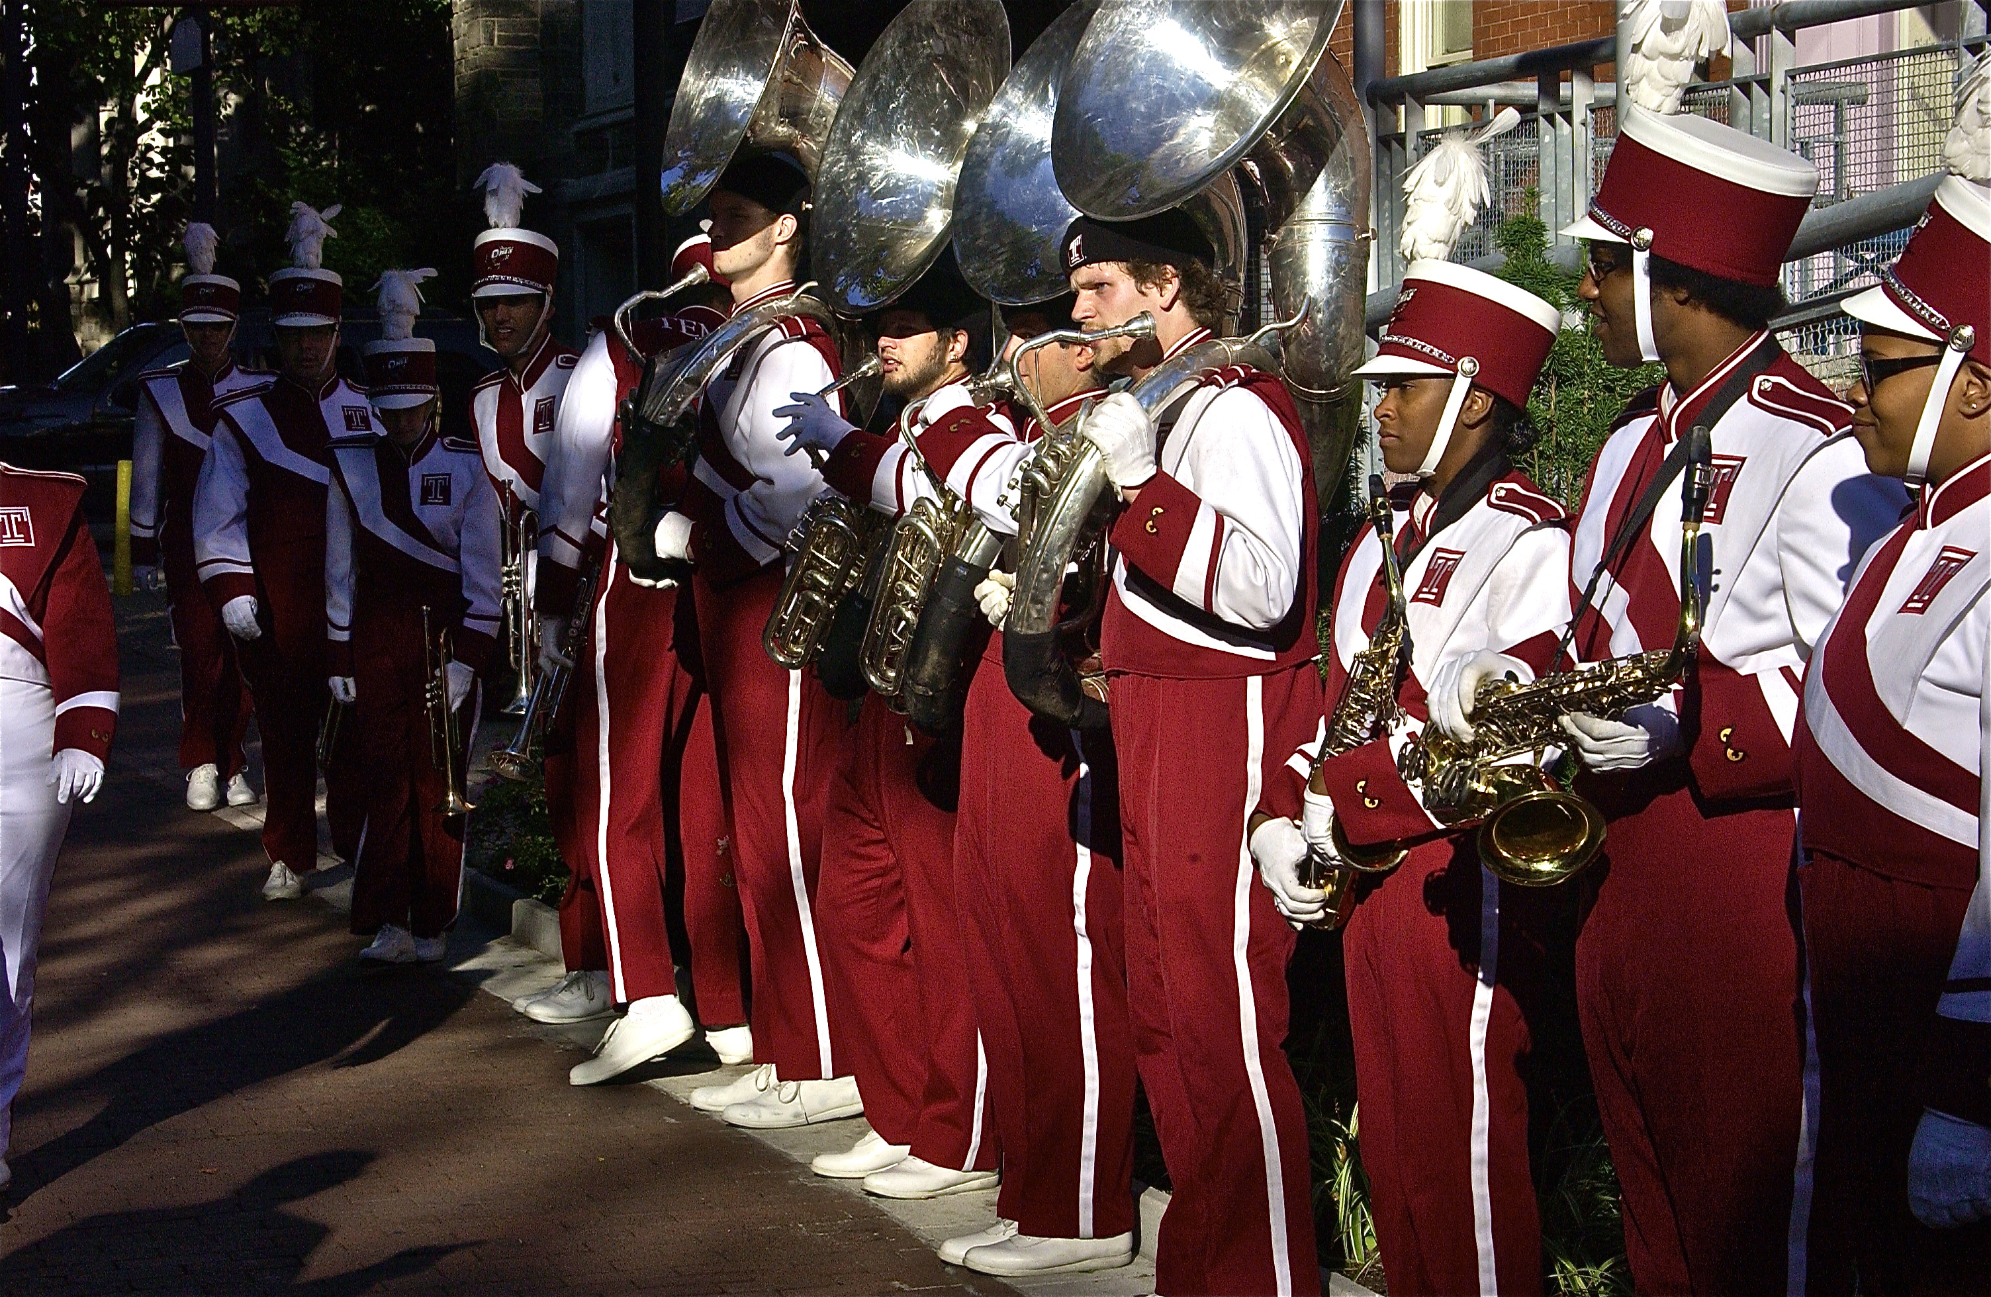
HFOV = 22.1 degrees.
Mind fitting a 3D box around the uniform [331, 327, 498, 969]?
[{"bbox_3d":[-1.502,-0.090,13.161,0.470,1.760,0.360,-1,5,-3],"label":"uniform"}]

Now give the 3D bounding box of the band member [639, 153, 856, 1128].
[{"bbox_3d":[-0.495,-0.030,10.669,0.420,2.001,0.500,-2,5,-18],"label":"band member"}]

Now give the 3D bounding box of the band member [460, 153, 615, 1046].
[{"bbox_3d":[-1.060,-0.141,12.107,0.380,2.014,0.480,-3,5,-30],"label":"band member"}]

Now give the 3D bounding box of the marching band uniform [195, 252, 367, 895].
[{"bbox_3d":[-2.048,-0.222,14.720,0.520,1.797,0.520,-2,5,-8],"label":"marching band uniform"}]

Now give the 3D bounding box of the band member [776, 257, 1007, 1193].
[{"bbox_3d":[-0.194,0.138,9.844,0.480,1.786,0.500,-3,5,-20],"label":"band member"}]

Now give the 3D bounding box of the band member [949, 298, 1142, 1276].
[{"bbox_3d":[0.085,0.221,9.074,0.480,1.733,0.500,-2,5,-16],"label":"band member"}]

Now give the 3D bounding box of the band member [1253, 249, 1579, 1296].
[{"bbox_3d":[0.609,0.318,7.500,0.460,1.771,0.480,-3,5,-26],"label":"band member"}]

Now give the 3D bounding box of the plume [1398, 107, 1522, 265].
[{"bbox_3d":[0.662,-0.662,7.380,0.160,0.230,0.150,16,-3,-26],"label":"plume"}]

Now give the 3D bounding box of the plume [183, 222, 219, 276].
[{"bbox_3d":[-2.602,-1.308,16.738,0.115,0.185,0.115,-1,5,-7],"label":"plume"}]

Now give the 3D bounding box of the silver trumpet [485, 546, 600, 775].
[{"bbox_3d":[-0.950,0.015,10.930,0.125,0.530,0.160,19,-24,0],"label":"silver trumpet"}]

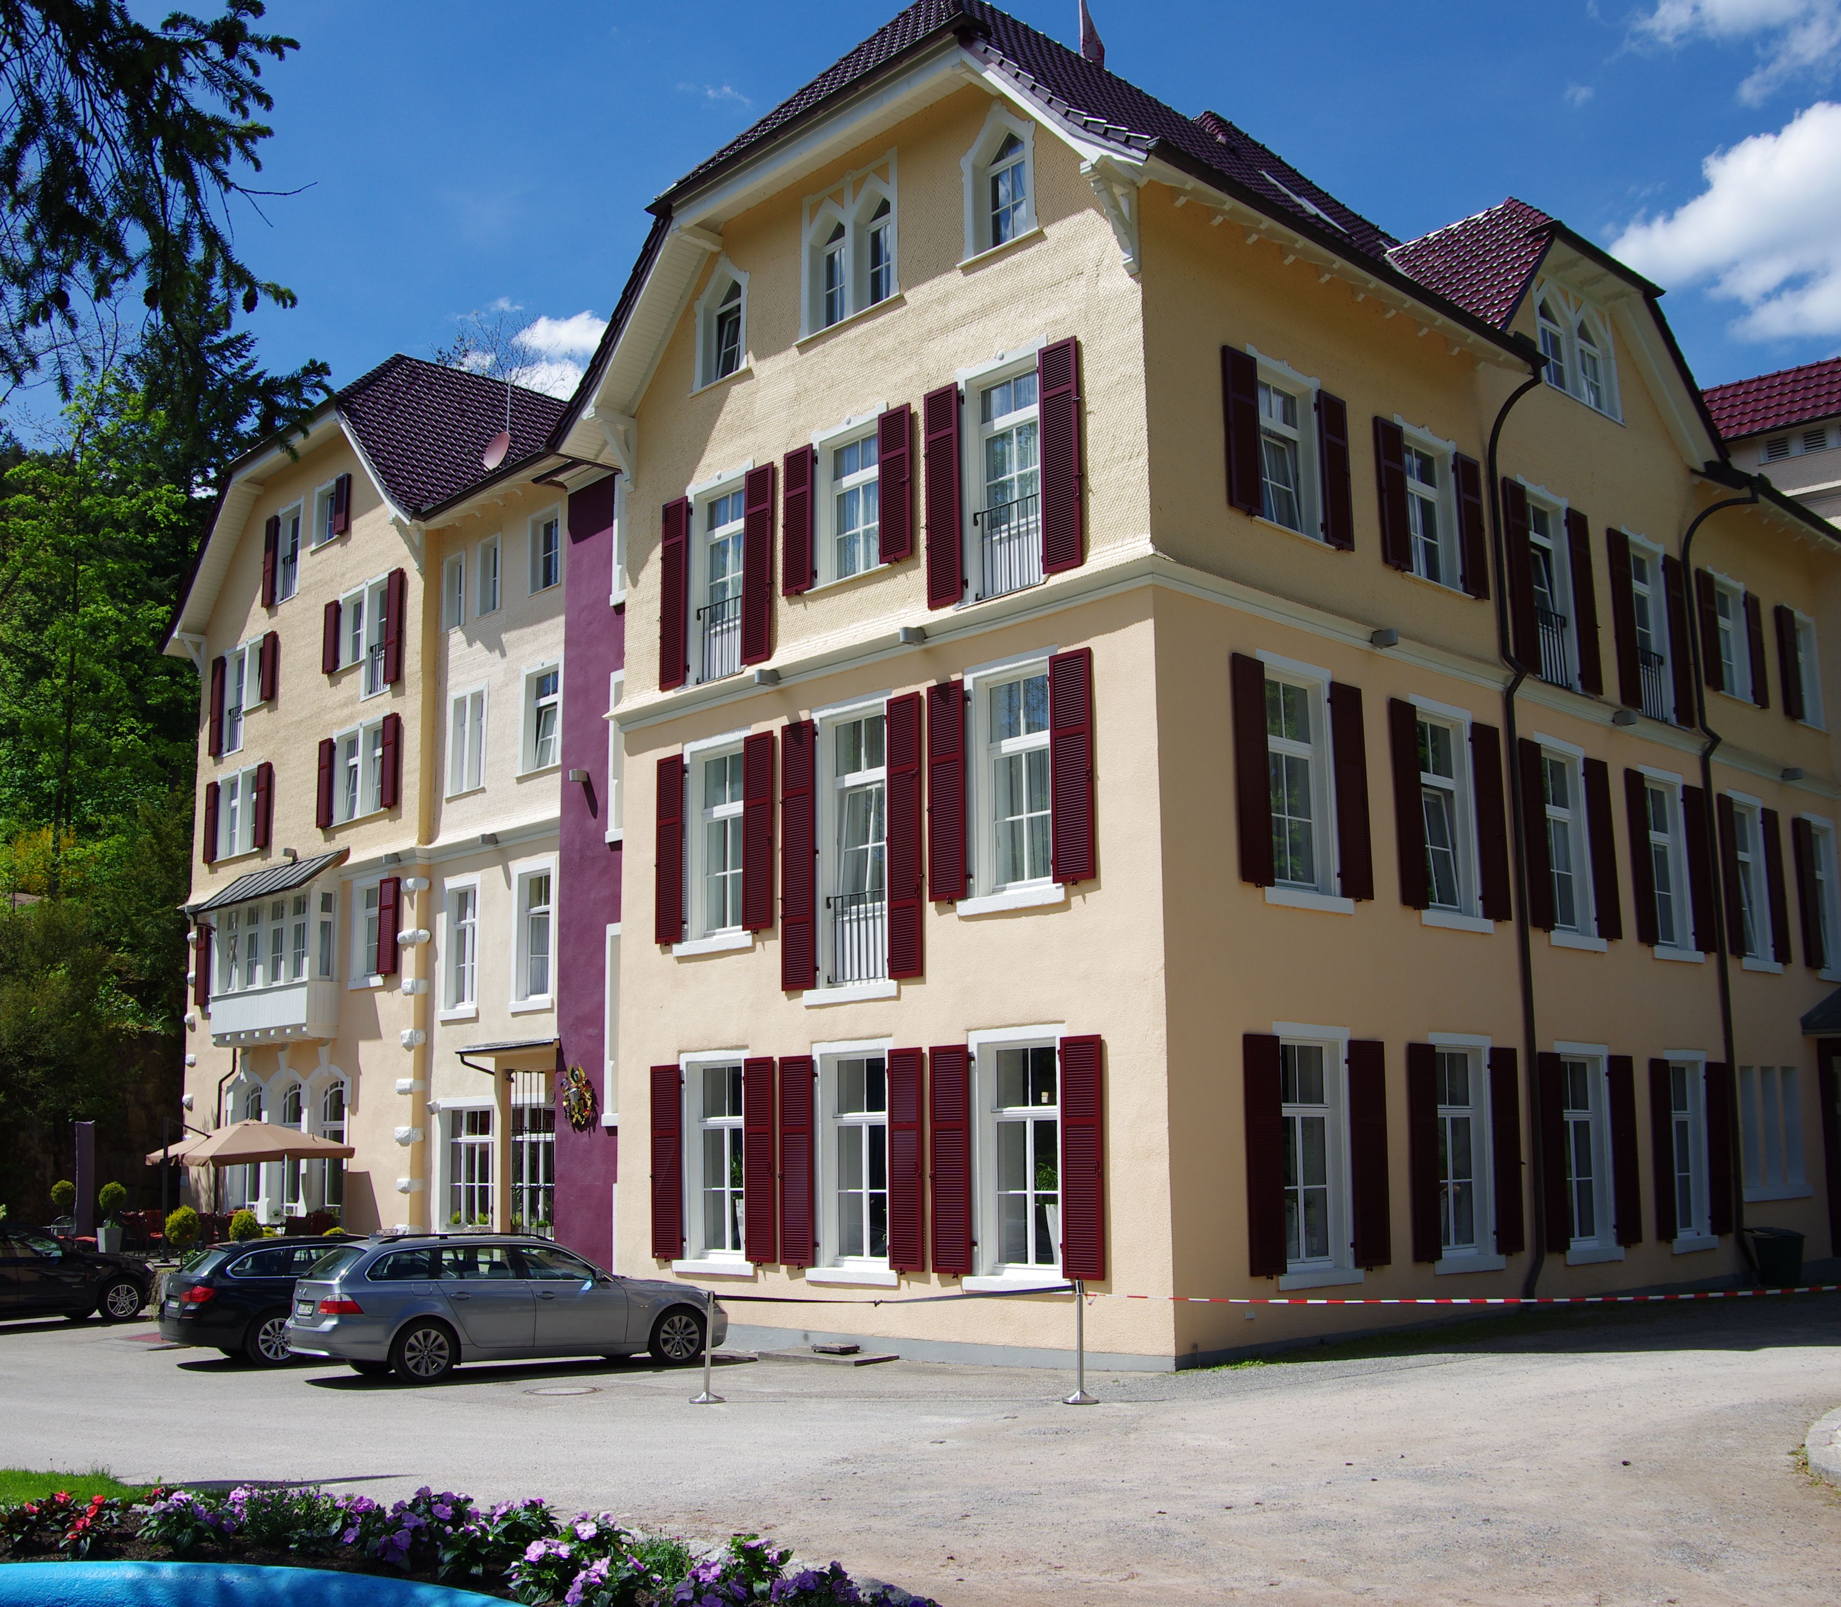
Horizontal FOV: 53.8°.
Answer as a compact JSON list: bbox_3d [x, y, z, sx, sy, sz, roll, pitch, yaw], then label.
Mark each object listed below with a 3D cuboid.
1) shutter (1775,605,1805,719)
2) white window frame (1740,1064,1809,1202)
[{"bbox_3d":[14.518,-2.330,30.319,0.620,1.889,0.050,10,-15,-42],"label":"shutter"},{"bbox_3d":[13.216,5.120,28.205,2.350,2.030,0.180,9,-15,-42],"label":"white window frame"}]

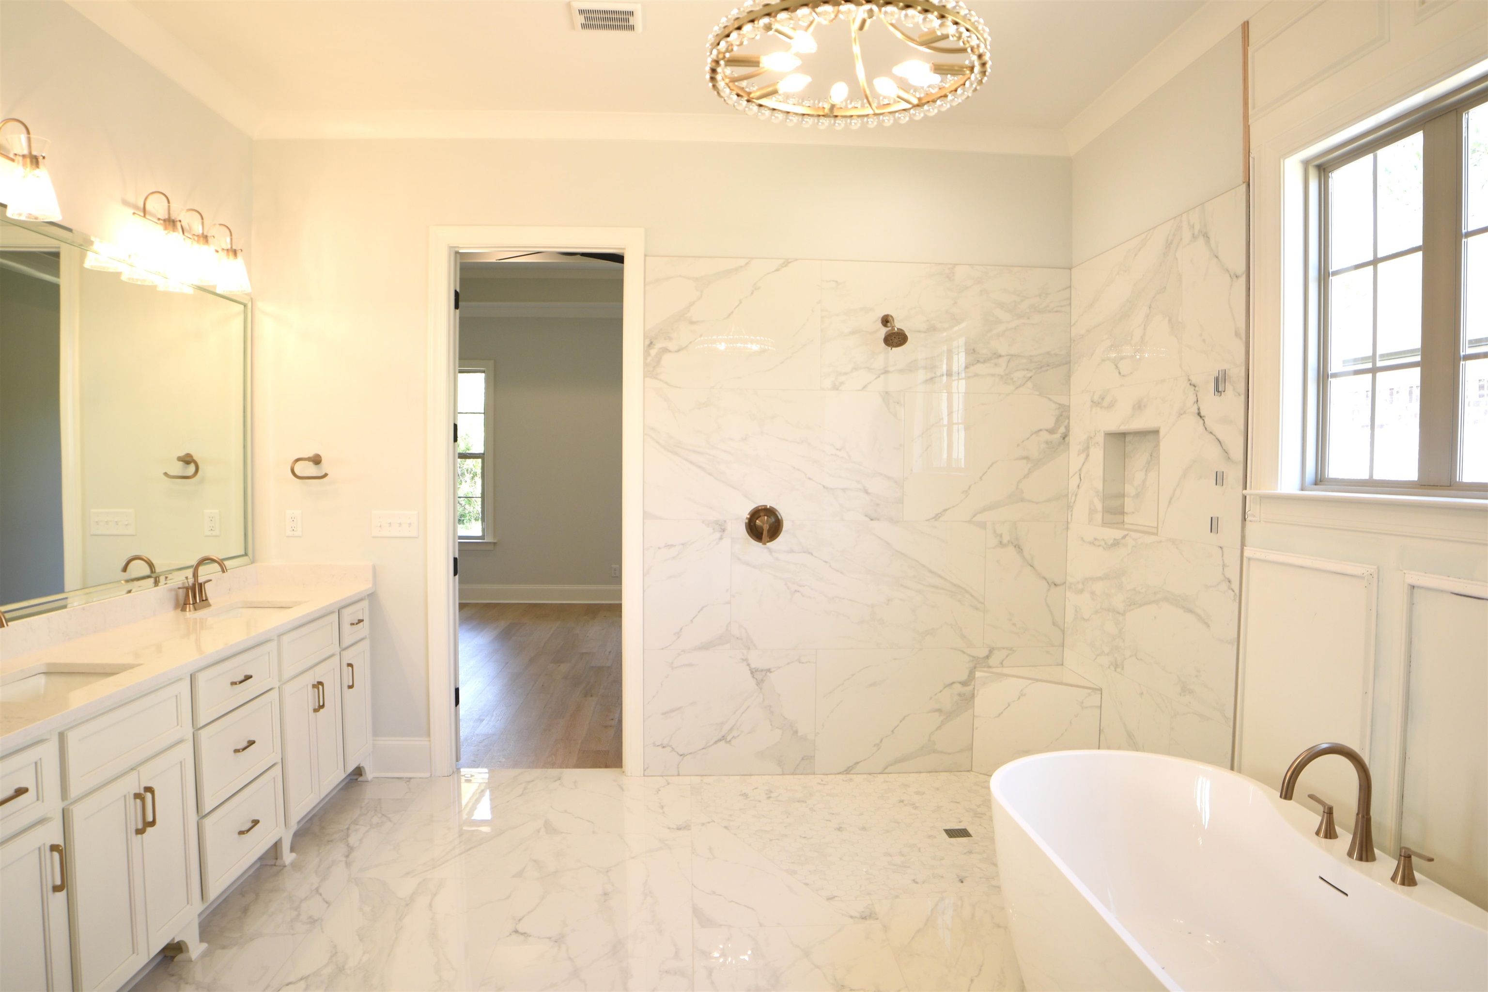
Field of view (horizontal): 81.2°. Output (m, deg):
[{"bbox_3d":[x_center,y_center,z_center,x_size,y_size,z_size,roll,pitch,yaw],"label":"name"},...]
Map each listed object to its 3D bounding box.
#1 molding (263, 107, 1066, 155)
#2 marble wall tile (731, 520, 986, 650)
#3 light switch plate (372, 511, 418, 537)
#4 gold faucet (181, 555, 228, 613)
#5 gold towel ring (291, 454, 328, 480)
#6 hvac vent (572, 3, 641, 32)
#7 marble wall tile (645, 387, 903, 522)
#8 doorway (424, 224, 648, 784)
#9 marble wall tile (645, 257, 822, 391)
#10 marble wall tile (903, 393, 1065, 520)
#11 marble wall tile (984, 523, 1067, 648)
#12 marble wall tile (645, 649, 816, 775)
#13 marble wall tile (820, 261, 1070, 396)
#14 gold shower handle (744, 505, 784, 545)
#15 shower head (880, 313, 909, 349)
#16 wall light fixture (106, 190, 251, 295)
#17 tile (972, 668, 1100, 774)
[{"bbox_3d":[-0.325,-1.669,3.971,3.783,0.100,0.080,0,2,-3],"label":"molding"},{"bbox_3d":[0.541,0.417,4.066,1.200,0.600,0.010,0,2,-4],"label":"marble wall tile"},{"bbox_3d":[-1.570,0.130,3.907,0.203,0.118,0.015,0,2,-4],"label":"light switch plate"},{"bbox_3d":[-2.021,0.325,3.276,0.160,0.198,0.210,0,2,-4],"label":"gold faucet"},{"bbox_3d":[-1.968,-0.131,3.946,0.165,0.119,0.070,0,2,-3],"label":"gold towel ring"},{"bbox_3d":[-0.484,-1.685,3.073,0.243,0.014,0.194,0,2,-3],"label":"hvac vent"},{"bbox_3d":[0.144,-0.187,4.018,1.206,0.601,0.010,0,2,-4],"label":"marble wall tile"},{"bbox_3d":[-0.939,0.041,4.007,0.961,2.507,0.150,0,2,-4],"label":"doorway"},{"bbox_3d":[-0.047,-0.787,3.984,0.811,0.597,0.010,0,2,-4],"label":"marble wall tile"},{"bbox_3d":[1.157,-0.182,4.141,0.795,0.610,0.012,0,2,-3],"label":"marble wall tile"},{"bbox_3d":[1.353,0.428,4.171,0.394,0.609,0.012,0,2,-3],"label":"marble wall tile"},{"bbox_3d":[-0.063,1.009,4.048,0.800,0.589,0.010,0,2,-4],"label":"marble wall tile"},{"bbox_3d":[0.959,-0.792,4.112,1.195,0.610,0.012,0,2,-3],"label":"marble wall tile"},{"bbox_3d":[0.099,0.137,4.054,0.178,0.184,0.075,0,2,-3],"label":"gold shower handle"},{"bbox_3d":[0.675,-0.747,3.927,0.114,0.176,0.200,0,2,-4],"label":"shower head"},{"bbox_3d":[-2.022,-0.924,3.180,0.195,0.265,0.540,0,2,-4],"label":"wall light fixture"},{"bbox_3d":[1.337,1.091,3.990,0.590,0.504,0.012,2,2,40],"label":"tile"}]

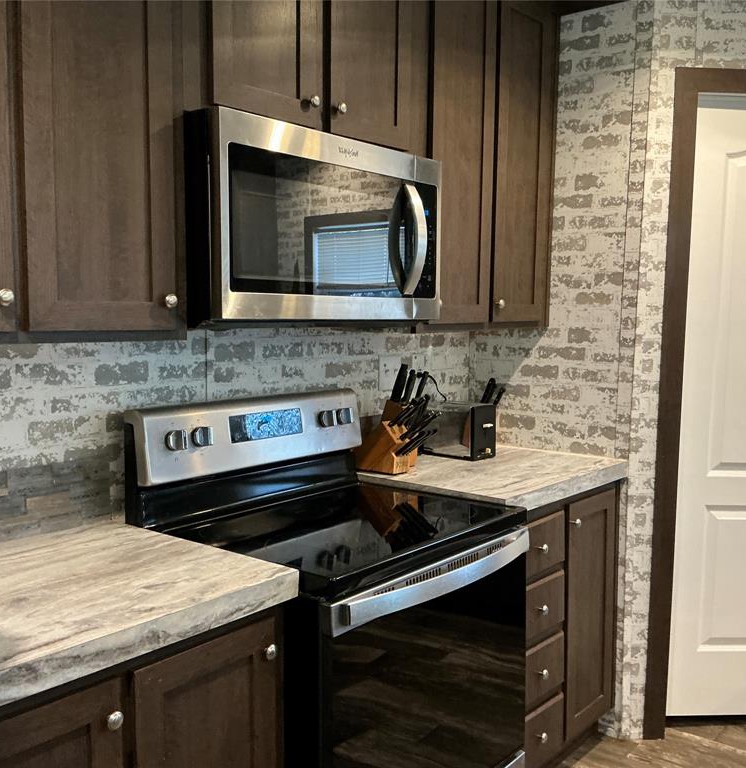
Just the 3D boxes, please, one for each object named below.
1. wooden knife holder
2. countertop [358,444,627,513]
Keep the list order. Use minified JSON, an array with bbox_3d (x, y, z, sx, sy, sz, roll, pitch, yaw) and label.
[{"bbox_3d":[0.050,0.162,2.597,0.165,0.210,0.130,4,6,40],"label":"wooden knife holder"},{"bbox_3d":[0.358,0.288,2.633,0.615,0.048,0.774,4,6,40],"label":"countertop"}]

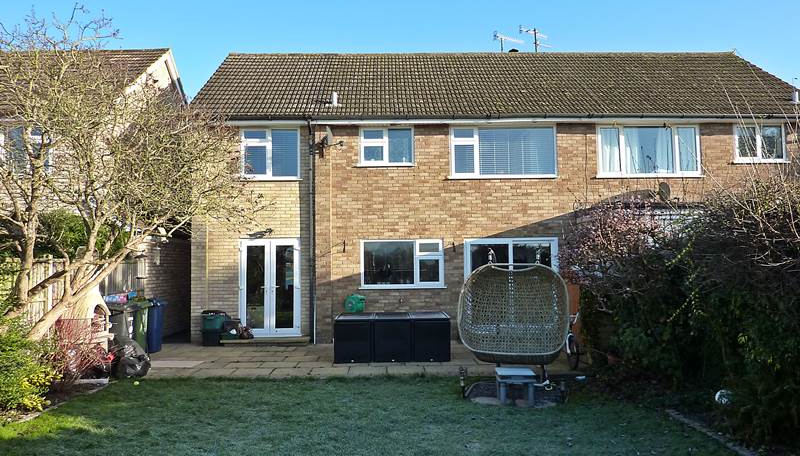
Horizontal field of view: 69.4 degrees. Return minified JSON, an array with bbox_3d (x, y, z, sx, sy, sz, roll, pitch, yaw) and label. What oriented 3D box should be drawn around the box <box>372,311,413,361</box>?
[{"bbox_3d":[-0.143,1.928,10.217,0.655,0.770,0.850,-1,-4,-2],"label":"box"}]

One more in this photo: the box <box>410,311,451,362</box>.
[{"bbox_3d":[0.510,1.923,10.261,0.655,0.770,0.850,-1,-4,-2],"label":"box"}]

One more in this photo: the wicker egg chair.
[{"bbox_3d":[1.450,1.096,7.450,1.340,1.260,0.820,-1,-4,6],"label":"wicker egg chair"}]

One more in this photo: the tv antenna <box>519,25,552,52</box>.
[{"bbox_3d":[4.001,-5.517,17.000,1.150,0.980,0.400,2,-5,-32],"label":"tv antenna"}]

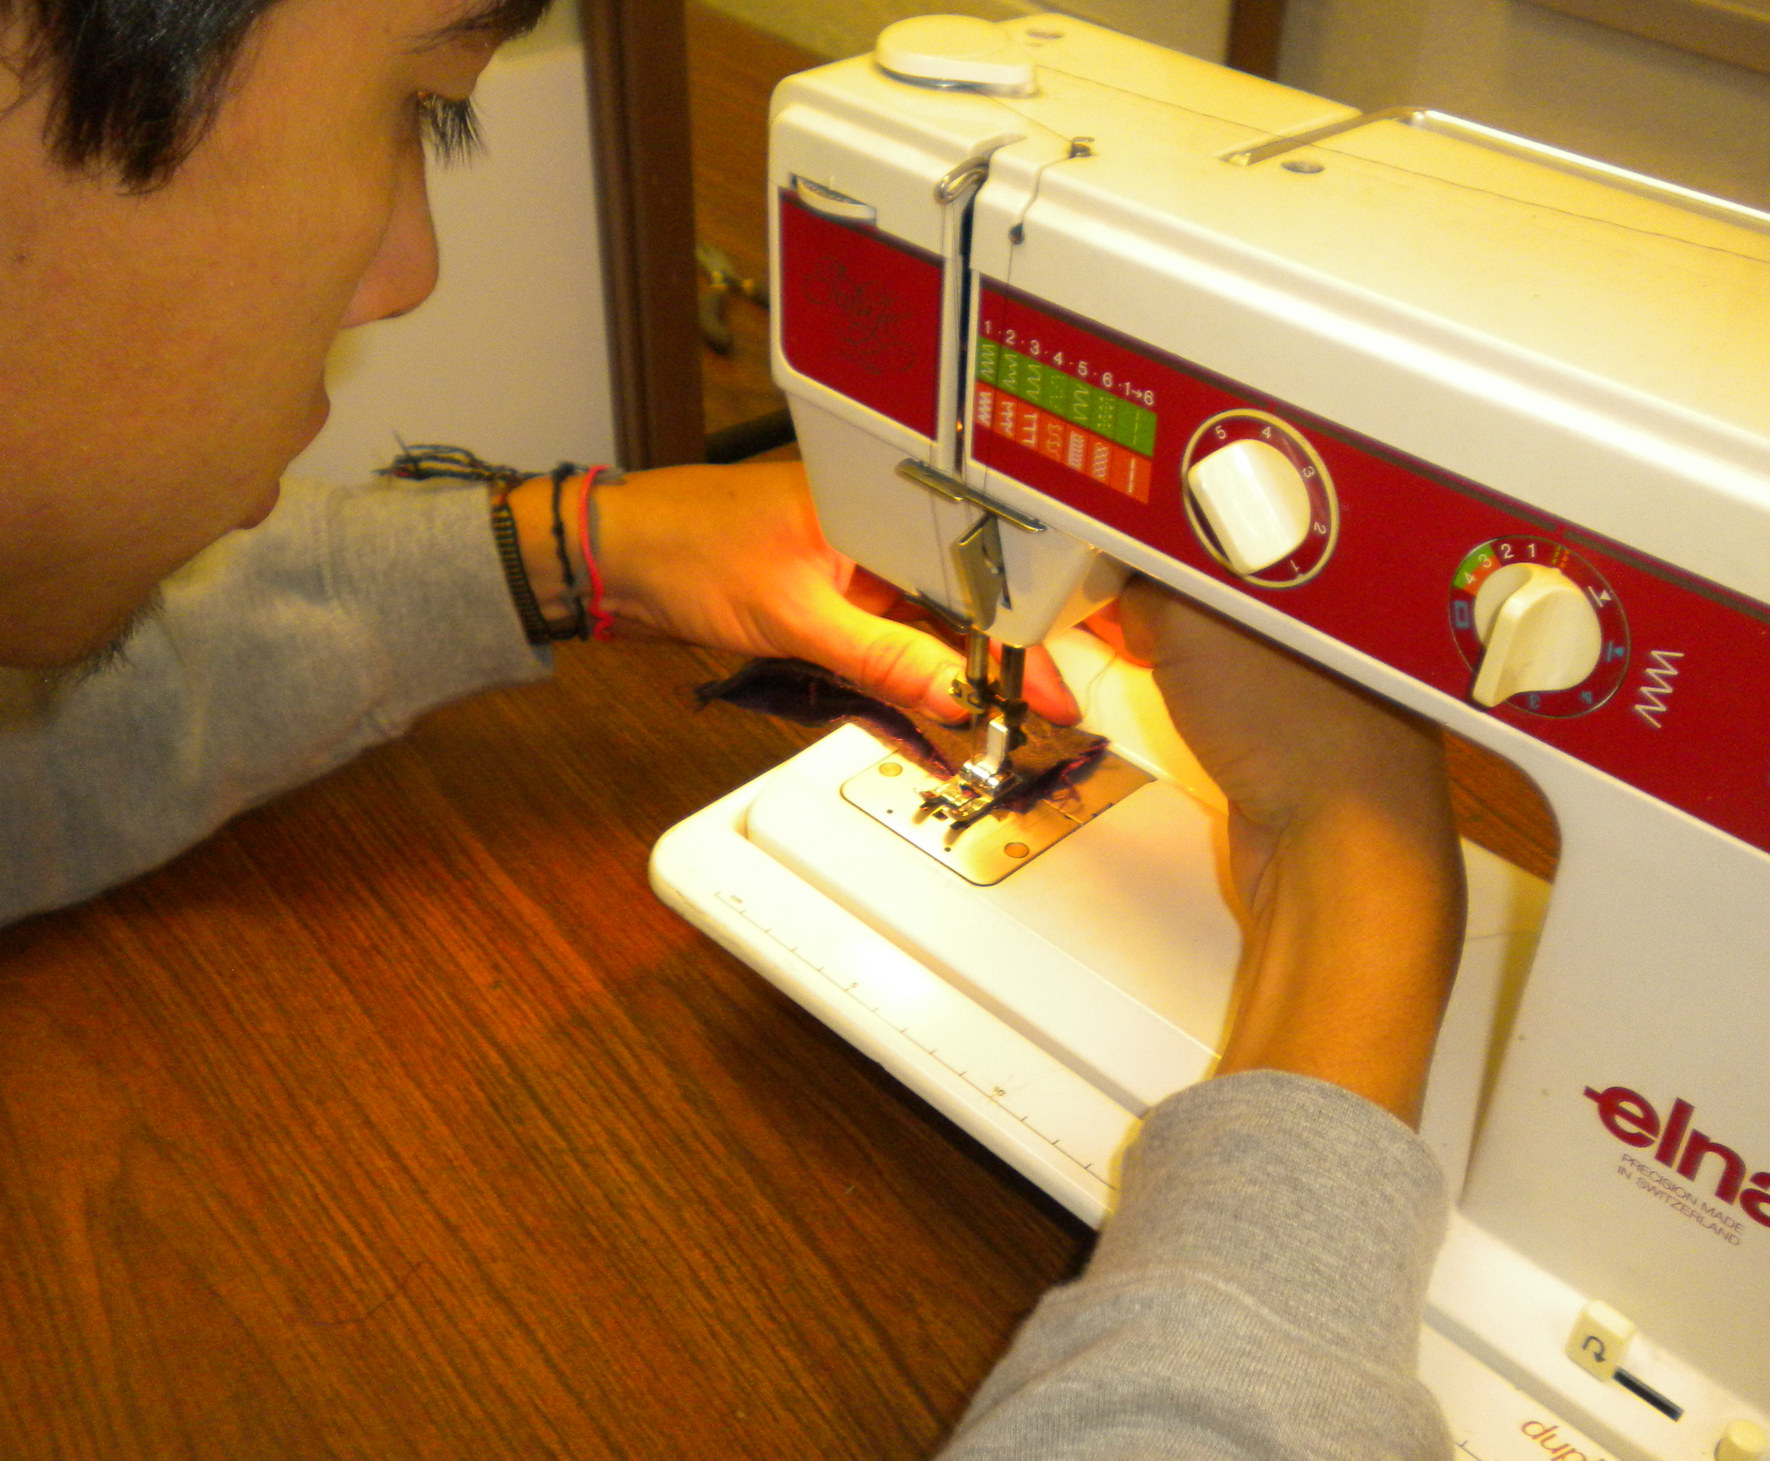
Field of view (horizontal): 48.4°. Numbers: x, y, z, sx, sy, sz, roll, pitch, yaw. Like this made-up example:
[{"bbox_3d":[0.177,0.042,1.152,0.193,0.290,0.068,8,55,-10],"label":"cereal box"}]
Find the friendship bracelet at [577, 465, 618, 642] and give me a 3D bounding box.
[{"bbox_3d":[-0.089,-0.055,0.613,0.010,0.052,0.061,-3,37,5],"label":"friendship bracelet"}]

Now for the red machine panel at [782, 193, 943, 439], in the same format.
[{"bbox_3d":[-0.005,-0.098,0.460,0.006,0.046,0.054,-30,47,-35],"label":"red machine panel"}]

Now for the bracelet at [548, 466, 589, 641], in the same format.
[{"bbox_3d":[-0.097,-0.056,0.615,0.010,0.052,0.061,-3,37,5],"label":"bracelet"}]

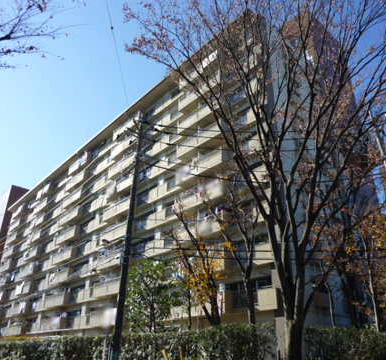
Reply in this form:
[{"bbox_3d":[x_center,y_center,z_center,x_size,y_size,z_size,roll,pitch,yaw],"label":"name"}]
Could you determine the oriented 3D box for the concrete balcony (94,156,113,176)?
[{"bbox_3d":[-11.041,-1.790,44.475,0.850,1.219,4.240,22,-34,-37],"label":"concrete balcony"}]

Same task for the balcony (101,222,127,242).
[{"bbox_3d":[-7.630,5.725,35.837,1.200,1.304,5.346,22,-34,-37],"label":"balcony"}]

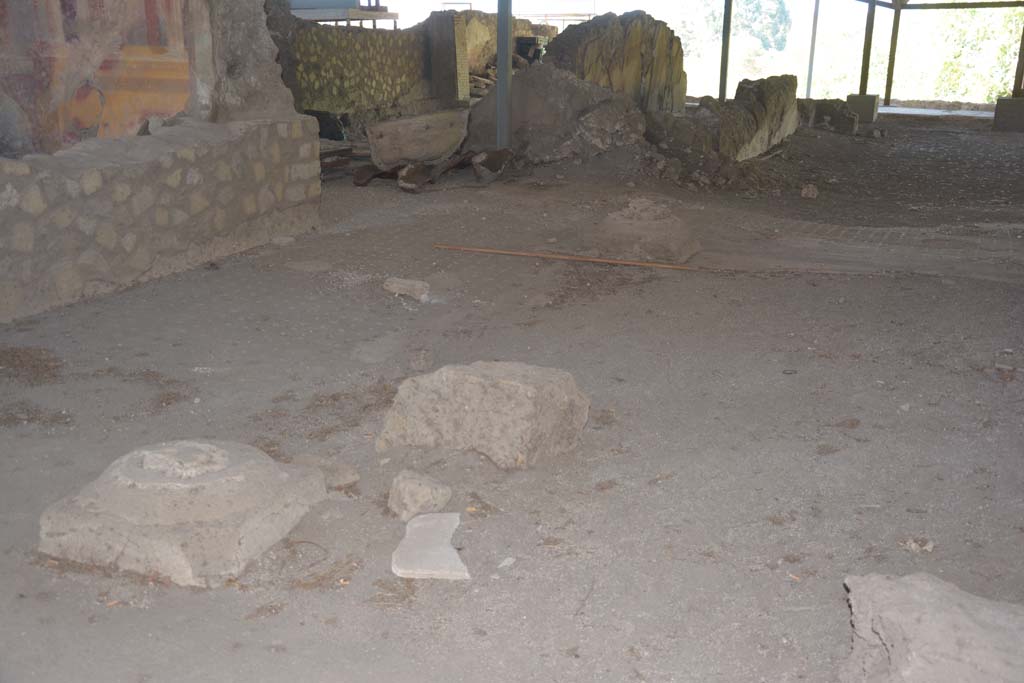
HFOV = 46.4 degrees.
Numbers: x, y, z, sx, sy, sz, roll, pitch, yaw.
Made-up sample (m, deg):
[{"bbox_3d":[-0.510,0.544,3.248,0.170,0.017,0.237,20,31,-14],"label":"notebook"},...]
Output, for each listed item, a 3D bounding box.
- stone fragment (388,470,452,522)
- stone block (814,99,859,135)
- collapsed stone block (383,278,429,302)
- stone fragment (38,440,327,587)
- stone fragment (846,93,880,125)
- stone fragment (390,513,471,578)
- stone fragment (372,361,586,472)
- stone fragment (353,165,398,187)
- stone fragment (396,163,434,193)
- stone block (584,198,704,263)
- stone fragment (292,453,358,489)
[{"bbox_3d":[-0.298,0.498,3.916,0.190,0.130,0.150,3,15,10],"label":"stone fragment"},{"bbox_3d":[4.959,-3.442,18.261,0.574,0.500,0.344,6,16,21],"label":"stone block"},{"bbox_3d":[-0.618,-0.306,6.996,0.252,0.103,0.126,9,17,29],"label":"collapsed stone block"},{"bbox_3d":[-1.024,0.471,3.778,0.650,0.240,0.650,6,16,19],"label":"stone fragment"},{"bbox_3d":[5.970,-3.961,20.318,0.456,0.469,0.456,6,16,21],"label":"stone fragment"},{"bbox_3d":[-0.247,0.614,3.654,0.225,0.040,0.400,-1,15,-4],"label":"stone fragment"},{"bbox_3d":[-0.102,0.265,4.508,0.750,0.280,0.370,5,15,15],"label":"stone fragment"},{"bbox_3d":[-1.363,-1.662,11.954,0.397,0.177,0.258,3,15,10],"label":"stone fragment"},{"bbox_3d":[-0.929,-1.583,11.527,0.313,0.252,0.235,3,15,10],"label":"stone fragment"},{"bbox_3d":[0.942,-0.803,8.443,0.660,0.350,0.660,6,16,20],"label":"stone block"},{"bbox_3d":[-0.651,0.449,4.176,0.210,0.085,0.150,3,15,10],"label":"stone fragment"}]

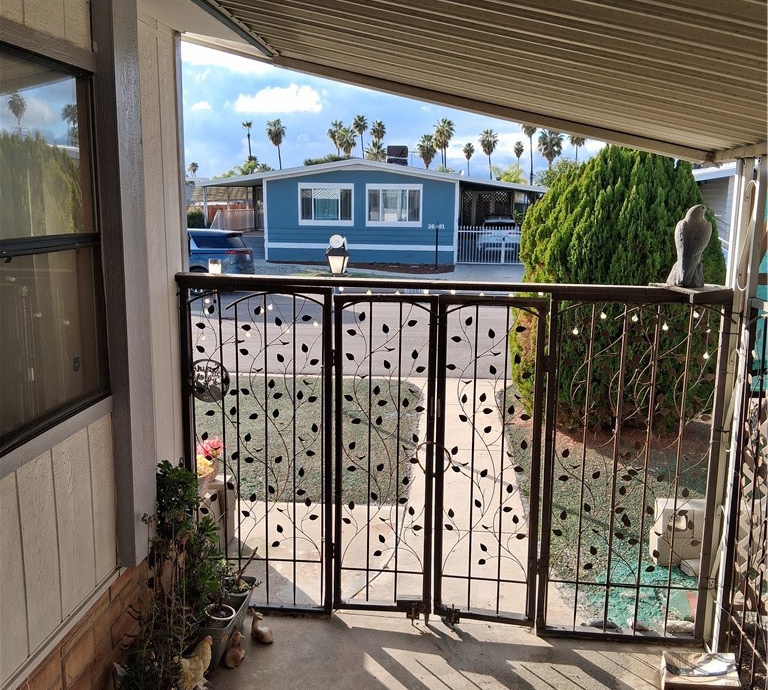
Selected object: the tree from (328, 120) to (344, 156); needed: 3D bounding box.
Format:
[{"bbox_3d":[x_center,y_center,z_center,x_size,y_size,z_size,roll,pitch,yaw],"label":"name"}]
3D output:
[{"bbox_3d":[-8.733,-31.736,141.093,3.200,18.256,3.200,2,10,5],"label":"tree"}]

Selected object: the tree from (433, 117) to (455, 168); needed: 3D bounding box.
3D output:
[{"bbox_3d":[8.987,-26.610,118.895,3.500,16.230,3.500,2,10,5],"label":"tree"}]

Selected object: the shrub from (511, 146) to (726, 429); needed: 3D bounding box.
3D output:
[{"bbox_3d":[2.193,-0.576,7.182,1.998,2.505,2.050,2,10,5],"label":"shrub"}]

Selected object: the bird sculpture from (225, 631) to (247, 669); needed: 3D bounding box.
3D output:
[{"bbox_3d":[-0.571,1.163,2.969,0.095,0.115,0.070,-6,12,-35],"label":"bird sculpture"}]

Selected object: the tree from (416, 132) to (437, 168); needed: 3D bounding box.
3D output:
[{"bbox_3d":[6.271,-25.285,116.160,3.000,12.890,3.000,2,10,5],"label":"tree"}]

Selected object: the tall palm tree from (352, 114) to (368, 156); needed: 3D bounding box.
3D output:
[{"bbox_3d":[-4.155,-32.321,139.621,2.900,18.013,2.900,2,10,5],"label":"tall palm tree"}]

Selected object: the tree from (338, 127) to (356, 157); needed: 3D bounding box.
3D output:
[{"bbox_3d":[-5.885,-27.104,123.278,3.300,15.320,3.300,2,10,5],"label":"tree"}]

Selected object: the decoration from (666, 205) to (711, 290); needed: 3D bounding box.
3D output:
[{"bbox_3d":[1.146,-0.374,2.868,0.145,0.315,0.165,9,13,38],"label":"decoration"}]

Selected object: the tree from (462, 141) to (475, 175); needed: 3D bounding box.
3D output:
[{"bbox_3d":[19.118,-38.092,176.503,2.700,16.698,2.700,2,10,5],"label":"tree"}]

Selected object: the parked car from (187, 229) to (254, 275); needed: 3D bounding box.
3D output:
[{"bbox_3d":[-6.220,-2.392,21.683,5.000,1.770,2.000,2,10,5],"label":"parked car"}]

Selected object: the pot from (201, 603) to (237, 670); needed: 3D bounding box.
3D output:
[{"bbox_3d":[-0.636,1.111,2.983,0.125,0.165,0.125,1,10,0],"label":"pot"}]

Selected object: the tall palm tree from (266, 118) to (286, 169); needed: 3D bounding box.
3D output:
[{"bbox_3d":[-17.128,-27.788,123.206,3.400,16.407,3.400,2,10,5],"label":"tall palm tree"}]

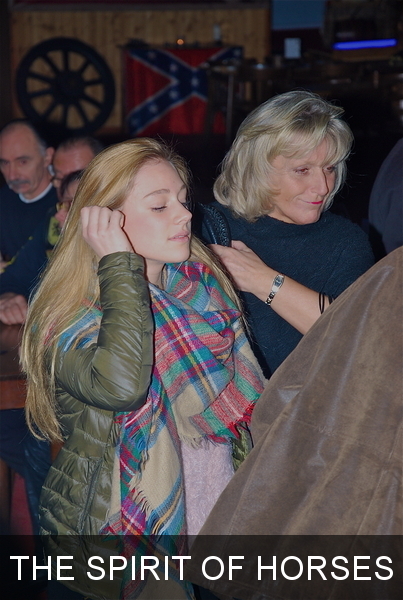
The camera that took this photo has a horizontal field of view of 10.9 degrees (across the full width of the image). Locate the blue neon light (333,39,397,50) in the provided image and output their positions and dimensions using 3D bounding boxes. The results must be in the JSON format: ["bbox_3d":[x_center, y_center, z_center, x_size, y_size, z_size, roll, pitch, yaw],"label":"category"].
[{"bbox_3d":[1.404,-2.192,18.200,0.610,0.055,0.055,-9,13,-32],"label":"blue neon light"}]

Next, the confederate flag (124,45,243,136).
[{"bbox_3d":[-0.145,-1.777,18.100,1.010,0.750,0.050,-2,10,-12],"label":"confederate flag"}]

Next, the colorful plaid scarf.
[{"bbox_3d":[-0.075,0.248,4.100,0.360,0.630,0.270,-6,10,-33],"label":"colorful plaid scarf"}]

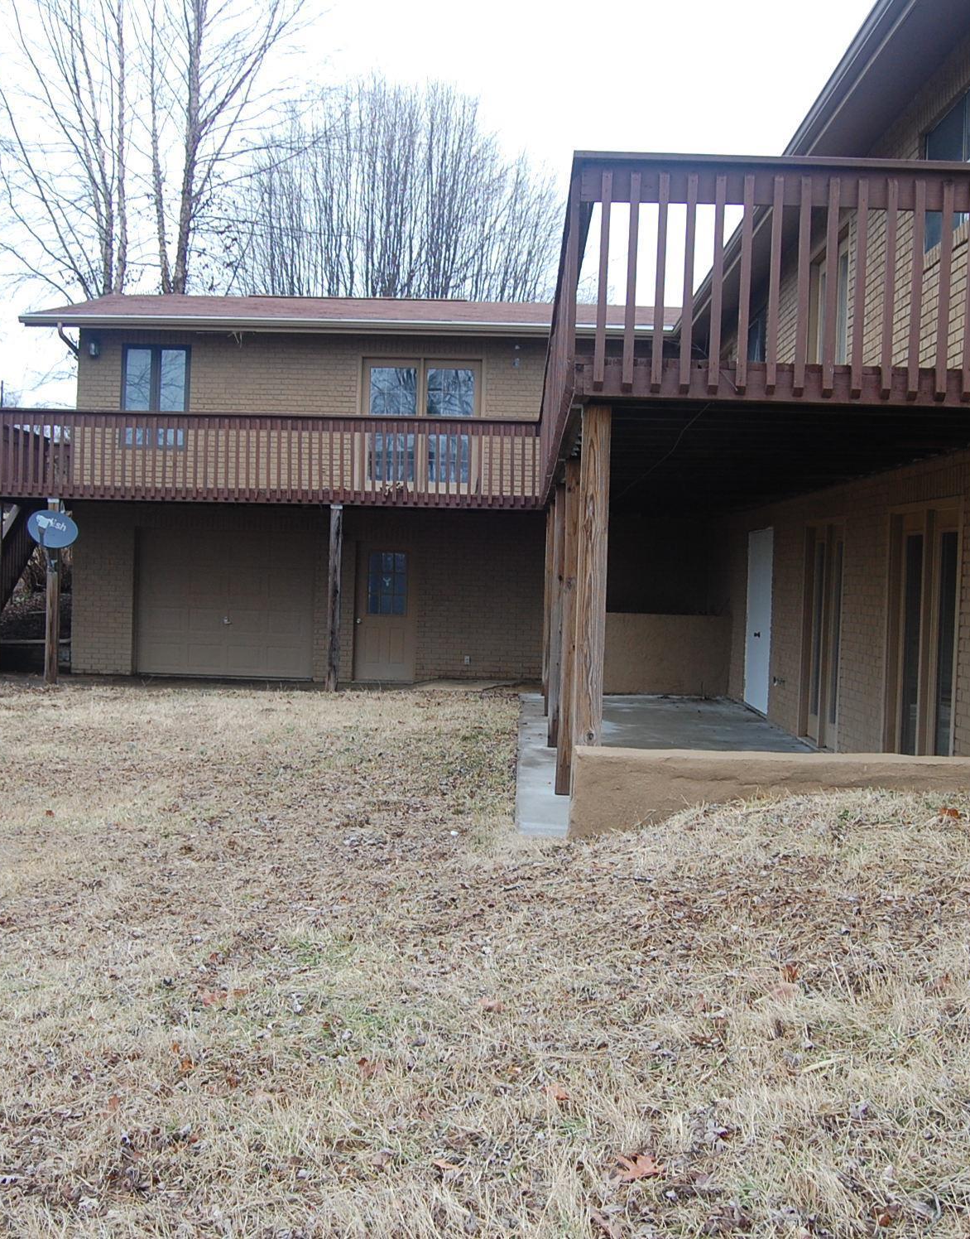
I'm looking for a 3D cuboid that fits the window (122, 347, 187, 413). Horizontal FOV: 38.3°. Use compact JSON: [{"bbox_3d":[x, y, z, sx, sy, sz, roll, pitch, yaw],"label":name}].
[{"bbox_3d":[-4.847,-3.275,20.650,1.010,1.530,0.120,2,2,2],"label":"window"}]

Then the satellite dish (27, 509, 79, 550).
[{"bbox_3d":[-5.651,-1.184,18.300,0.640,0.540,0.400,2,2,16],"label":"satellite dish"}]

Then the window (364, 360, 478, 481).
[{"bbox_3d":[-0.930,-2.888,20.500,1.720,1.930,0.120,2,2,2],"label":"window"}]

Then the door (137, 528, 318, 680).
[{"bbox_3d":[-3.866,-0.259,20.700,2.640,2.200,0.100,2,2,2],"label":"door"}]

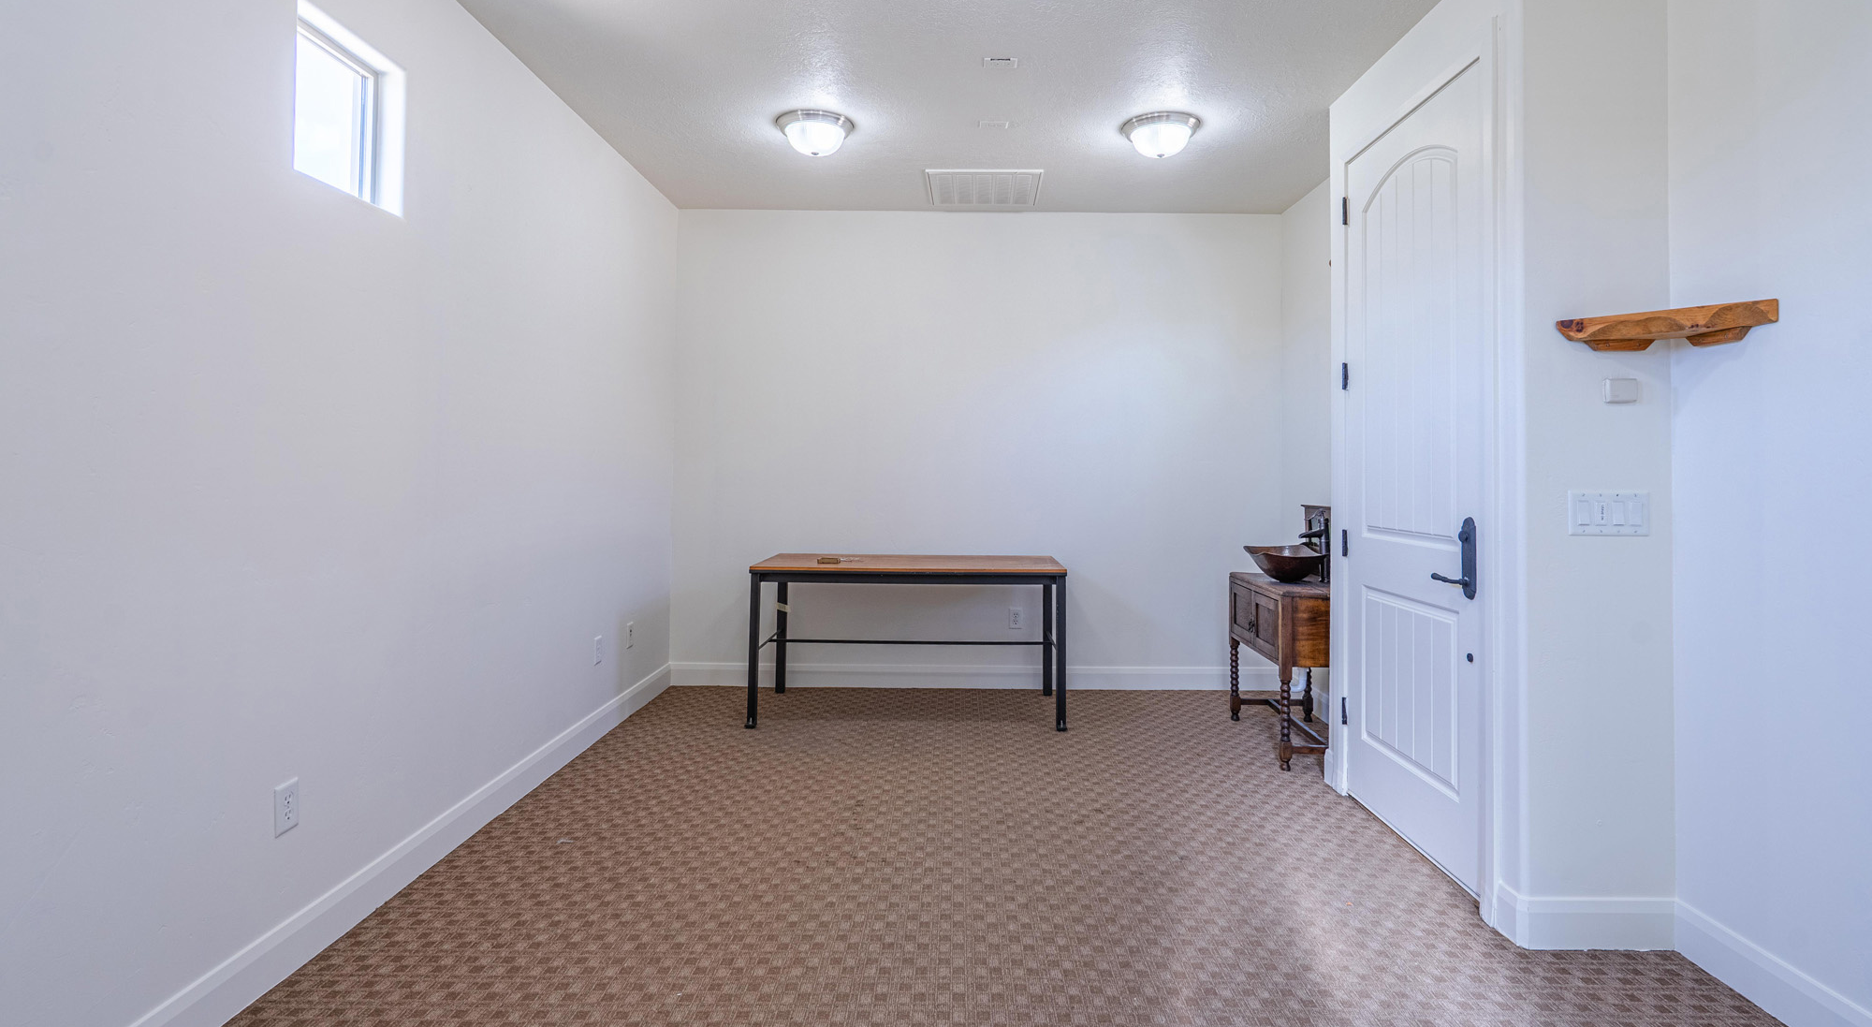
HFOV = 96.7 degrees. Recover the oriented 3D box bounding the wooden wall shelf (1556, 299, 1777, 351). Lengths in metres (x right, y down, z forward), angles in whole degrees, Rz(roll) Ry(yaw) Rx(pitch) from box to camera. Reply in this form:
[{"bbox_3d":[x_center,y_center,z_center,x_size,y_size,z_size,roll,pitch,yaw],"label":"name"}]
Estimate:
[{"bbox_3d":[1.857,-0.461,2.120,0.204,0.078,0.413,-1,2,-44],"label":"wooden wall shelf"}]

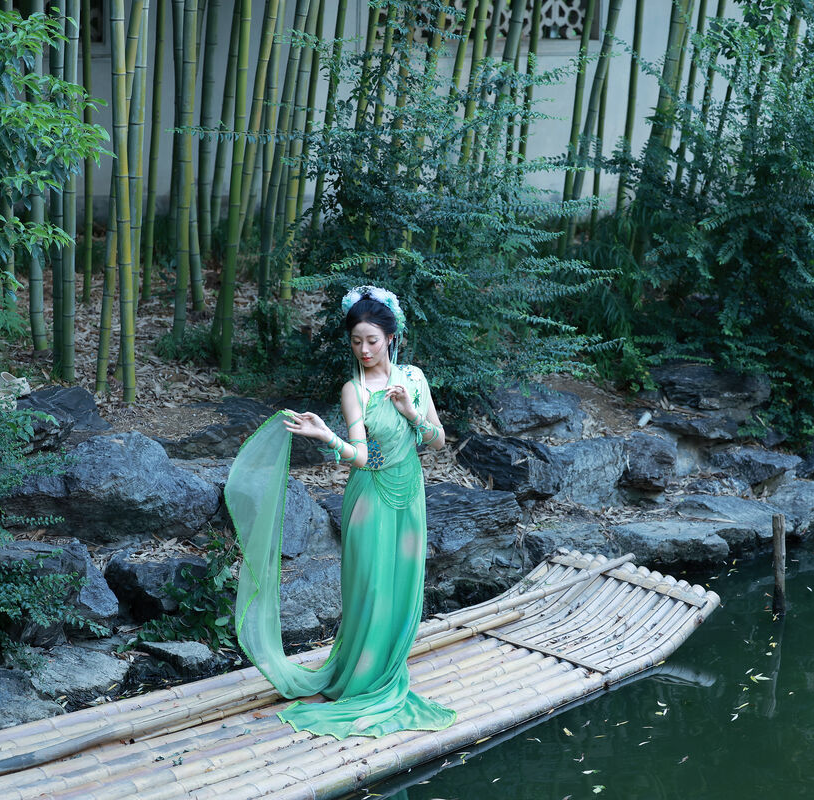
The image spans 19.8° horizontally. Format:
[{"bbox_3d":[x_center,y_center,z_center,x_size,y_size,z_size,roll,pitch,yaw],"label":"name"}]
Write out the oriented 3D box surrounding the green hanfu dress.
[{"bbox_3d":[-0.250,0.550,8.970,0.920,1.340,0.640,3,12,15],"label":"green hanfu dress"}]

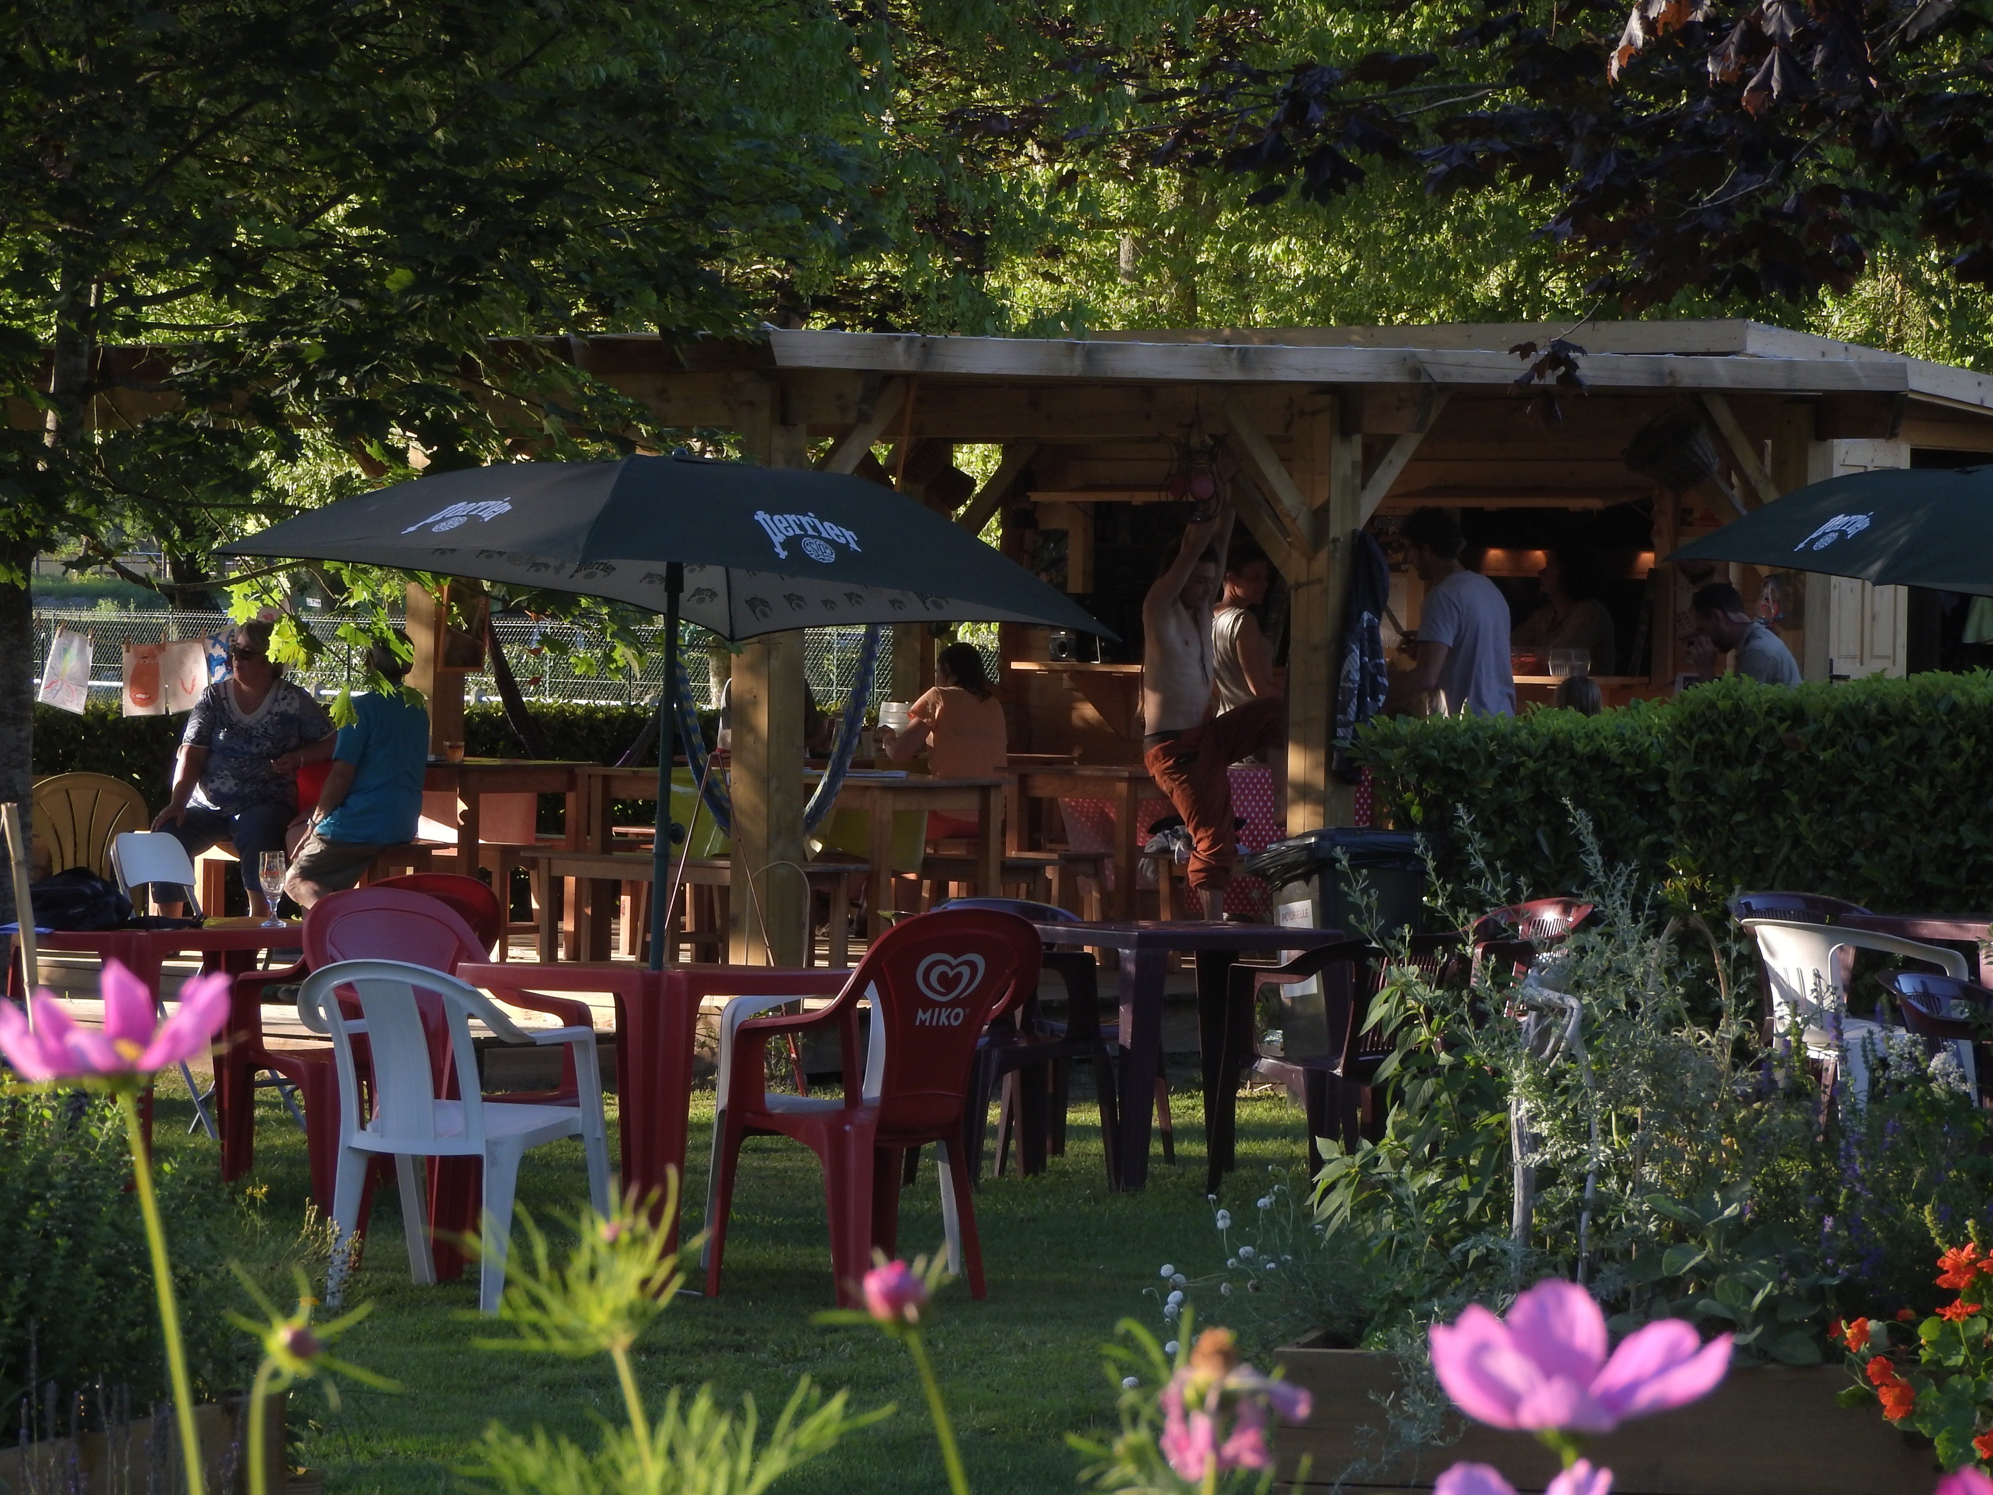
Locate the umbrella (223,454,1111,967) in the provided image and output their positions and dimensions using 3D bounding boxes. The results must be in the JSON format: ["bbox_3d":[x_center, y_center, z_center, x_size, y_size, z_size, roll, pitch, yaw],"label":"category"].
[{"bbox_3d":[-0.760,0.280,16.500,1.460,1.900,1.460,3,-1,-38],"label":"umbrella"}]

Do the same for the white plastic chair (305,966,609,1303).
[{"bbox_3d":[-1.185,0.850,15.850,0.570,0.780,0.560,0,0,31],"label":"white plastic chair"}]

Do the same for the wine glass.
[{"bbox_3d":[-2.020,0.396,20.100,0.072,0.207,0.072,0,0,0],"label":"wine glass"}]

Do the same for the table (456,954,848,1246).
[{"bbox_3d":[-0.769,0.862,16.300,0.730,0.727,0.730,0,0,44],"label":"table"}]

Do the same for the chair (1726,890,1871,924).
[{"bbox_3d":[2.820,0.890,24.100,0.570,0.810,0.570,1,0,-37],"label":"chair"}]

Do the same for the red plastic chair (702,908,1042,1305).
[{"bbox_3d":[-0.300,0.797,16.100,0.570,0.870,0.580,1,0,-43],"label":"red plastic chair"}]

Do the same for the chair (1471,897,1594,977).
[{"bbox_3d":[1.550,0.868,22.300,0.570,0.820,0.570,1,0,-37],"label":"chair"}]

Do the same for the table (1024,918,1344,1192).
[{"bbox_3d":[0.515,0.873,20.450,0.720,0.725,0.720,0,0,-28],"label":"table"}]

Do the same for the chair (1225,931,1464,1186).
[{"bbox_3d":[0.955,0.893,20.200,0.570,0.770,0.570,1,0,44],"label":"chair"}]

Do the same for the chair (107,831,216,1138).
[{"bbox_3d":[-2.330,0.715,21.600,0.510,0.890,0.460,1,0,42],"label":"chair"}]

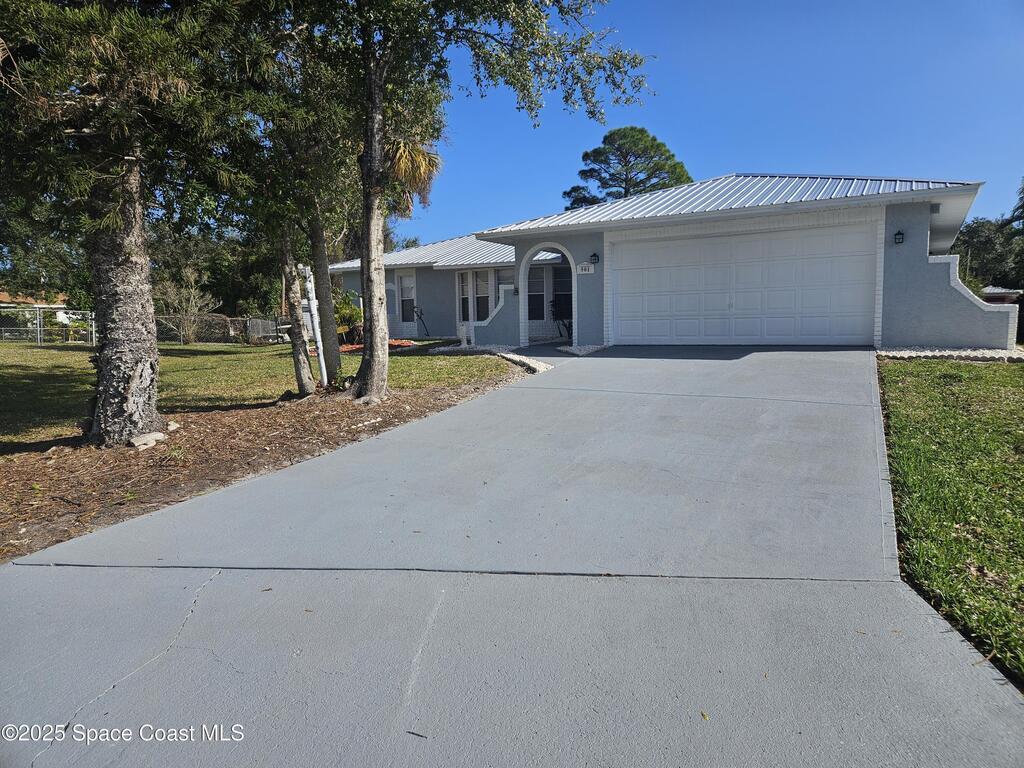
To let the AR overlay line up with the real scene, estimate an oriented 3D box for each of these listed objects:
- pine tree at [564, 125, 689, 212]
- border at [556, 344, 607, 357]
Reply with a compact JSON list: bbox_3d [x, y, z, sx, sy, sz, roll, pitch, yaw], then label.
[{"bbox_3d":[8.006,-10.633,47.625,8.980,14.640,8.530,0,5,10],"label":"pine tree"},{"bbox_3d":[1.327,-0.726,13.931,1.050,0.180,1.250,2,6,31],"label":"border"}]

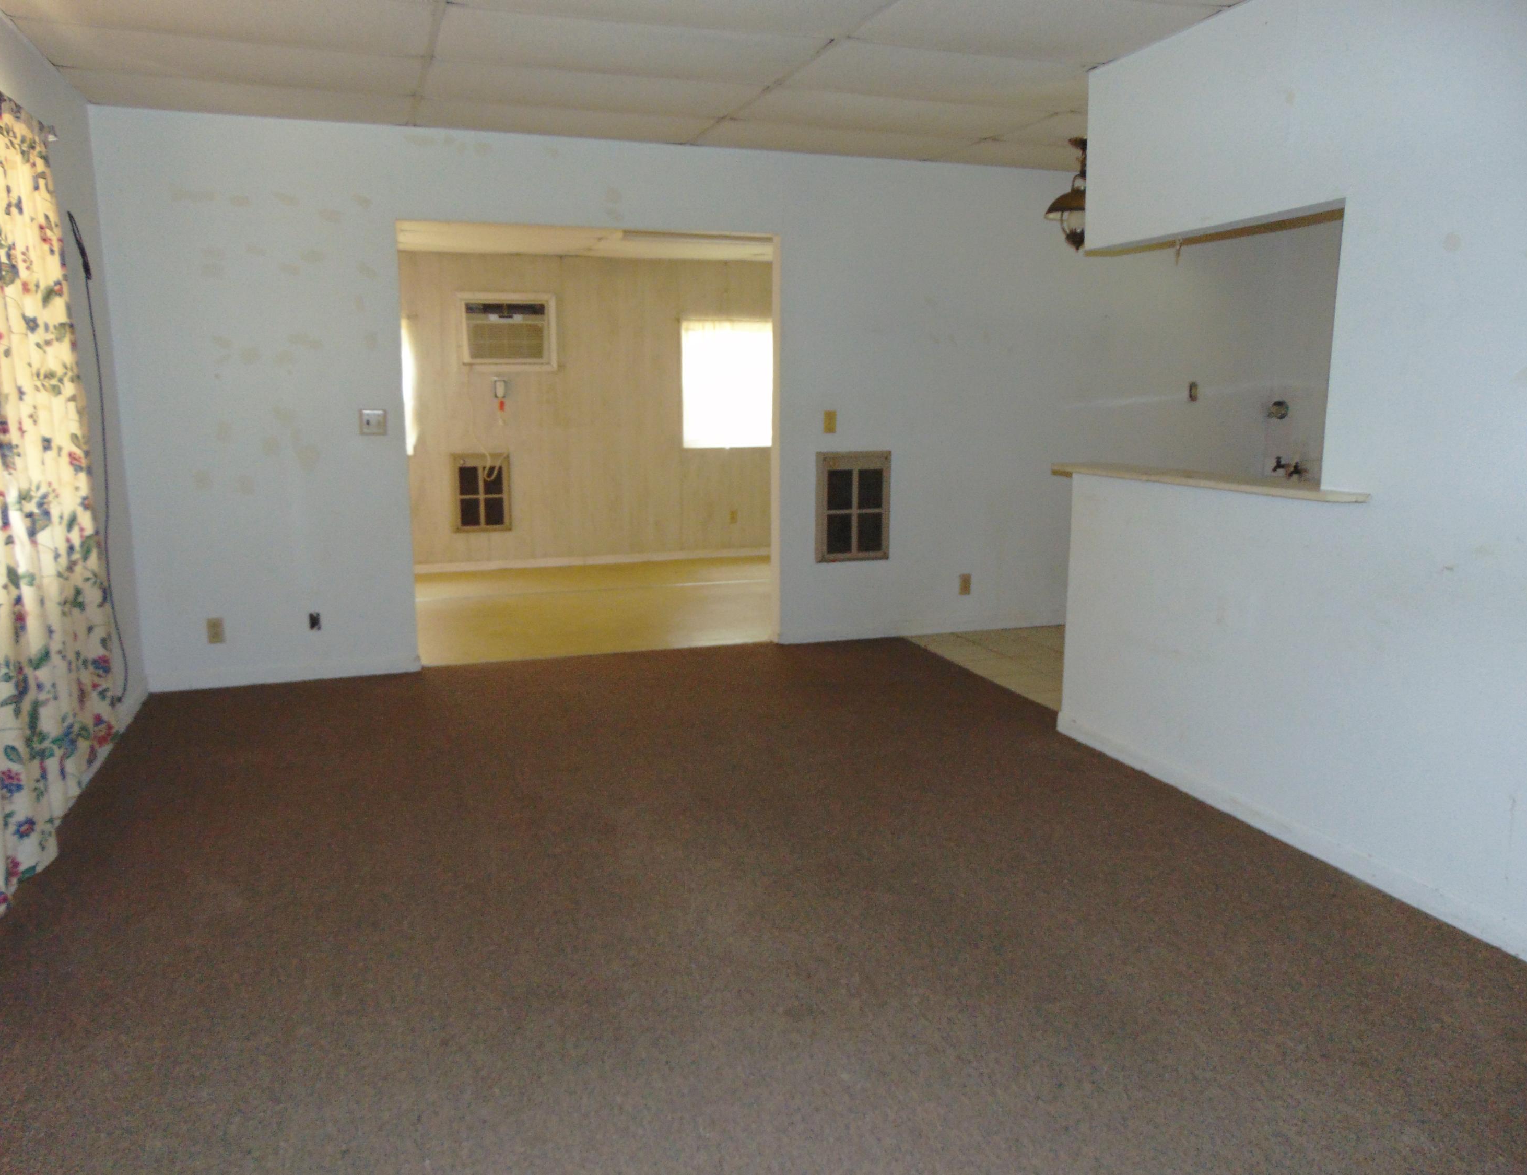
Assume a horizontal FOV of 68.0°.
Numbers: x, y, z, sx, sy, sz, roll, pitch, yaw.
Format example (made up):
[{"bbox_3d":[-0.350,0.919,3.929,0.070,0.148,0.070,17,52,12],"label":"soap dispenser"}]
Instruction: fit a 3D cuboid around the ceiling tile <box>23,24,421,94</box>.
[{"bbox_3d":[-1.785,-1.786,3.840,1.195,0.025,0.596,-4,11,-19],"label":"ceiling tile"}]

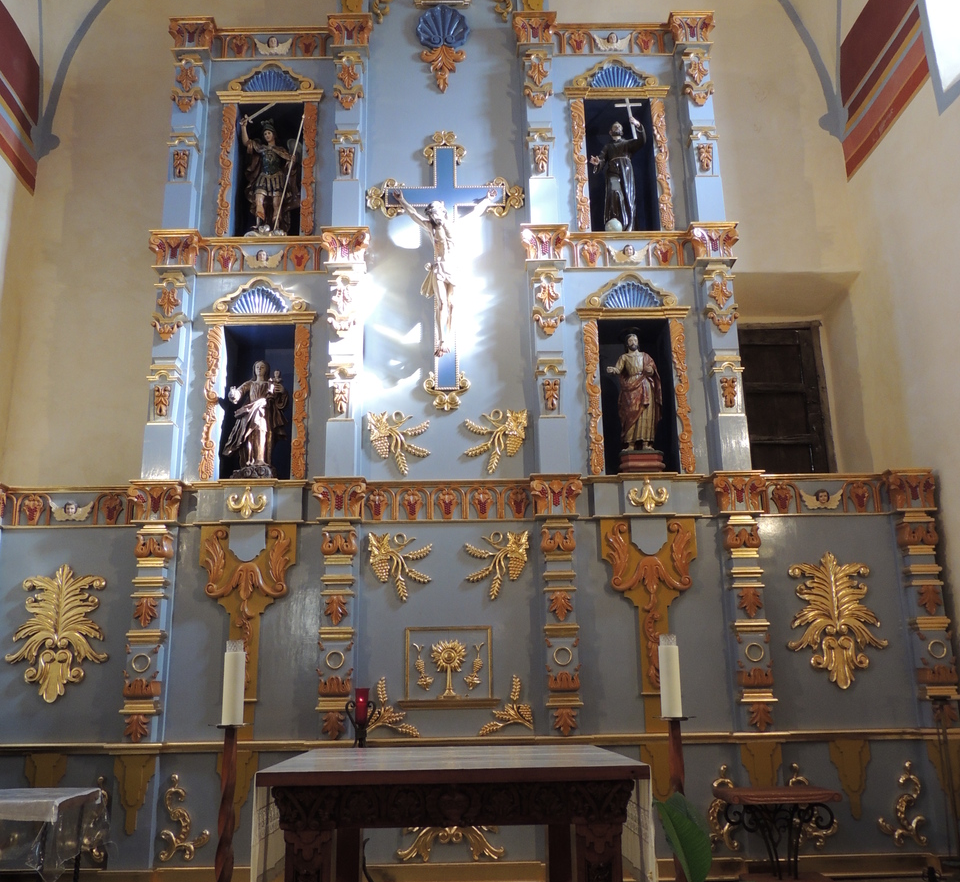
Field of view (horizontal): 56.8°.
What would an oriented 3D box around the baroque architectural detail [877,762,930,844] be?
[{"bbox_3d":[2.931,2.538,6.203,0.348,0.560,0.060,-1,-15,-1],"label":"baroque architectural detail"}]

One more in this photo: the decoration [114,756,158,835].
[{"bbox_3d":[-2.359,2.406,6.057,0.302,0.531,0.050,-1,-15,-1],"label":"decoration"}]

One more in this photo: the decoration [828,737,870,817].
[{"bbox_3d":[2.588,2.347,6.152,0.286,0.527,0.050,-1,-15,-1],"label":"decoration"}]

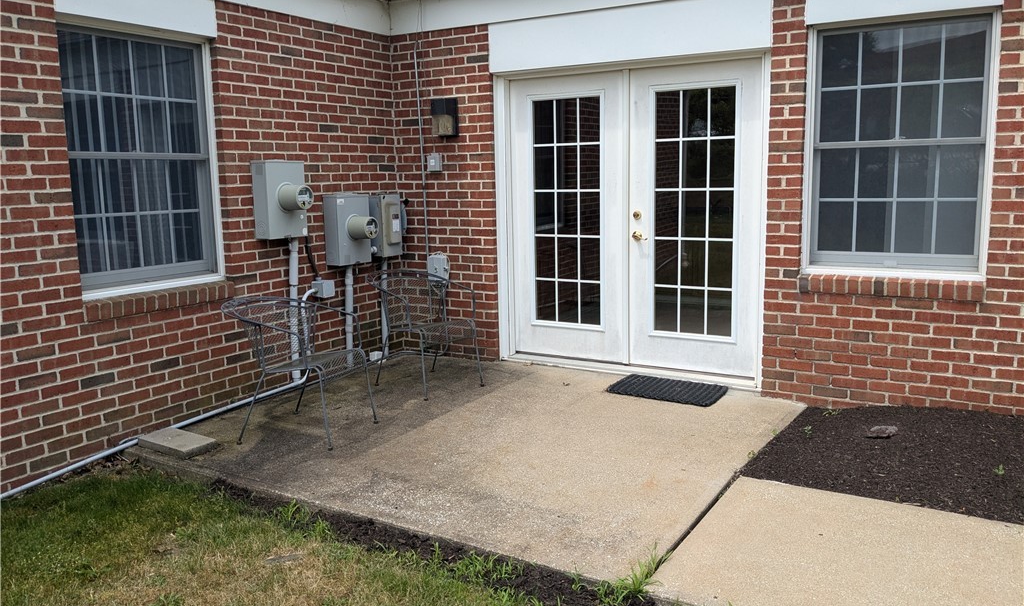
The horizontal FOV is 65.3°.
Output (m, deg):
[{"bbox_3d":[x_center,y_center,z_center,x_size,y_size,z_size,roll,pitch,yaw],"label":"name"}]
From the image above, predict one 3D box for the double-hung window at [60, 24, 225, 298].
[{"bbox_3d":[-2.040,-0.784,4.412,0.100,1.400,0.940,4,10,29],"label":"double-hung window"}]

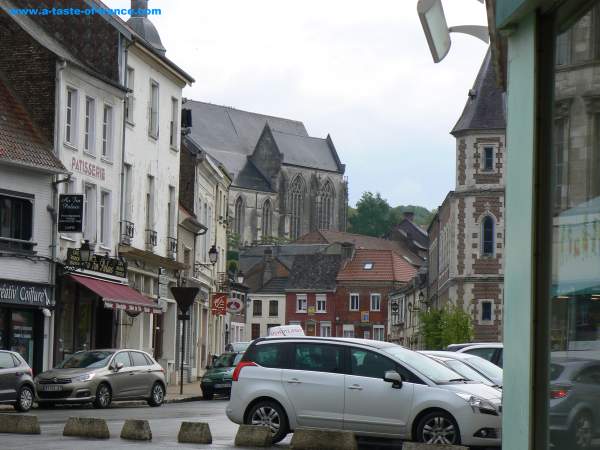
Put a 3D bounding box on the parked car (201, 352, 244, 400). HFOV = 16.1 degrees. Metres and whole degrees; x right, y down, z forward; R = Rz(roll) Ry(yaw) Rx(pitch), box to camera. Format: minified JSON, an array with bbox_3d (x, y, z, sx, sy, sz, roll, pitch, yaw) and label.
[{"bbox_3d":[-1.723,4.577,64.097,1.620,1.410,3.700,0,-5,17],"label":"parked car"}]

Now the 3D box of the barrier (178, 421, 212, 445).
[{"bbox_3d":[-1.552,3.089,31.400,0.470,0.320,0.300,0,-4,21],"label":"barrier"}]

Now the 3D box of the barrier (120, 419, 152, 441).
[{"bbox_3d":[-2.465,3.134,32.457,0.430,0.310,0.470,0,-5,12],"label":"barrier"}]

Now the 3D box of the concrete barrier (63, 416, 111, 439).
[{"bbox_3d":[-3.324,3.165,33.000,0.690,0.310,0.300,0,-4,22],"label":"concrete barrier"}]

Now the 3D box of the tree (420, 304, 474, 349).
[{"bbox_3d":[7.673,6.164,110.000,2.800,4.100,2.800,1,-5,0],"label":"tree"}]

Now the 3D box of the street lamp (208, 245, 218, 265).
[{"bbox_3d":[-3.150,1.074,77.000,0.360,0.750,0.360,1,-4,6],"label":"street lamp"}]

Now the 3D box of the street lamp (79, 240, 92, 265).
[{"bbox_3d":[-6.492,0.832,64.000,0.360,0.720,0.360,0,-5,13],"label":"street lamp"}]

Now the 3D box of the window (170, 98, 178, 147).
[{"bbox_3d":[-4.481,-3.660,75.500,0.170,1.800,1.000,1,-5,9],"label":"window"}]

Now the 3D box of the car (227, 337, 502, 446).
[{"bbox_3d":[1.107,2.632,32.832,4.530,1.640,1.840,0,-5,18],"label":"car"}]

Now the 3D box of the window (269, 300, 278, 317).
[{"bbox_3d":[-2.438,7.771,196.800,0.900,1.500,0.200,0,-5,14],"label":"window"}]

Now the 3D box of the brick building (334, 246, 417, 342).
[{"bbox_3d":[6.871,7.178,199.035,5.900,9.500,7.500,0,-5,14],"label":"brick building"}]

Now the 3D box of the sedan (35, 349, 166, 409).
[{"bbox_3d":[-5.010,3.840,53.300,1.790,1.490,4.330,-1,-5,26],"label":"sedan"}]

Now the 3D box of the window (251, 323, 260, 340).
[{"bbox_3d":[-4.443,10.879,214.000,0.900,1.950,0.150,0,-4,15],"label":"window"}]

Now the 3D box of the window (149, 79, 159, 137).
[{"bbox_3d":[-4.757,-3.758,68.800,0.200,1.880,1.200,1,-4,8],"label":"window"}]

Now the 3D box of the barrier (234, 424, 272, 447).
[{"bbox_3d":[-0.673,3.076,30.800,0.500,0.320,0.300,0,-4,21],"label":"barrier"}]

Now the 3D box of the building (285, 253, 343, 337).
[{"bbox_3d":[2.001,7.491,217.000,5.200,8.800,7.200,0,-4,17],"label":"building"}]

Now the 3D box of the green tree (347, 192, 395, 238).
[{"bbox_3d":[10.896,-0.227,320.000,6.500,9.000,6.500,1,-4,0],"label":"green tree"}]

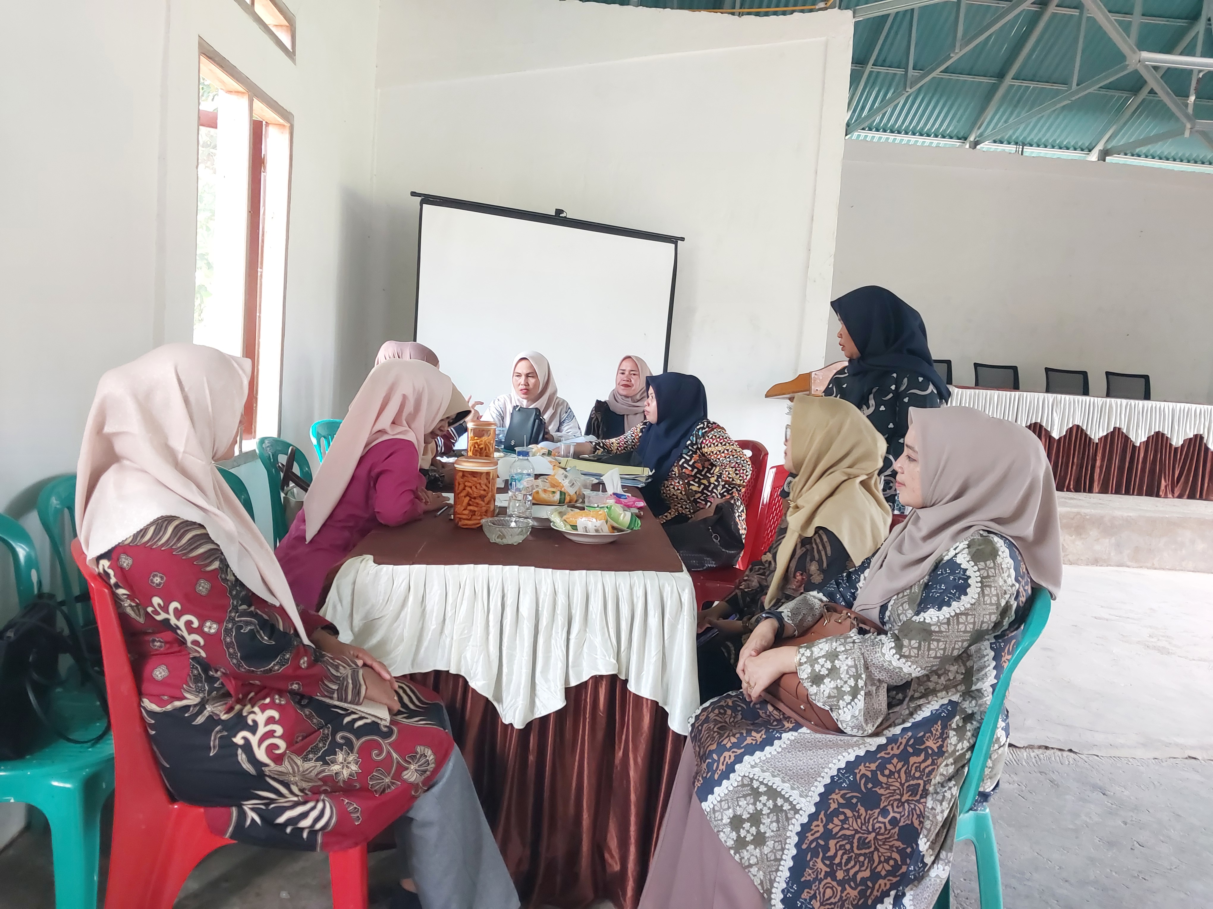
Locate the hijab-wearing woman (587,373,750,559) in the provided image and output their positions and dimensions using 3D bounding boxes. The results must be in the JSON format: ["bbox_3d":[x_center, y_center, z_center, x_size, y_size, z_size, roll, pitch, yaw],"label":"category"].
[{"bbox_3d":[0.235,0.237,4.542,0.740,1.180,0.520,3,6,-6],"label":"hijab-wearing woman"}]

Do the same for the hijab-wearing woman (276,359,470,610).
[{"bbox_3d":[-0.662,0.306,3.148,0.660,1.190,0.520,4,6,-2],"label":"hijab-wearing woman"}]

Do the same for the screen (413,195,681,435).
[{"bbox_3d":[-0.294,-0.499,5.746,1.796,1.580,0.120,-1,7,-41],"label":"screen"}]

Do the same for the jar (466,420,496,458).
[{"bbox_3d":[-0.499,-0.028,4.170,0.118,0.180,0.118,4,6,0],"label":"jar"}]

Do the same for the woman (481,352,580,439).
[{"bbox_3d":[-0.379,0.118,5.087,0.500,1.230,0.680,4,6,2],"label":"woman"}]

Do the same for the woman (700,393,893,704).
[{"bbox_3d":[0.535,0.397,3.149,0.660,1.170,0.500,4,6,4],"label":"woman"}]

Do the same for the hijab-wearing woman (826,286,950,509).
[{"bbox_3d":[0.869,0.201,3.530,0.340,1.530,0.440,3,6,-12],"label":"hijab-wearing woman"}]

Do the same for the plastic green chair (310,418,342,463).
[{"bbox_3d":[-1.091,0.277,4.976,0.500,0.840,0.460,7,6,28],"label":"plastic green chair"}]

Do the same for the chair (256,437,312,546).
[{"bbox_3d":[-1.058,0.377,3.961,0.500,0.840,0.460,5,6,16],"label":"chair"}]

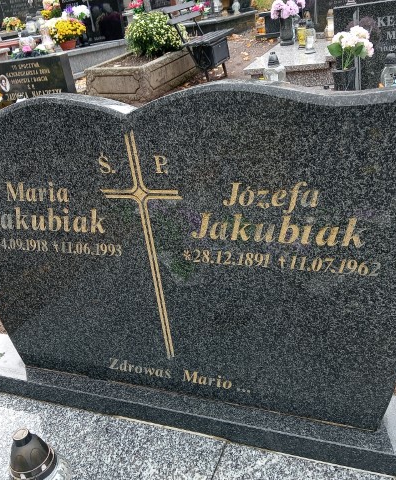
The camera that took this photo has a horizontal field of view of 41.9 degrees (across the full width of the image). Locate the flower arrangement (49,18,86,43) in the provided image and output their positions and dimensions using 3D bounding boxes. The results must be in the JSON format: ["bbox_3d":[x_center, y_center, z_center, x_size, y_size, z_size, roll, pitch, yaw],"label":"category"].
[{"bbox_3d":[-1.970,-3.163,7.800,0.520,0.350,0.480,-14,27,-8],"label":"flower arrangement"}]

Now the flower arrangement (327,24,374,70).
[{"bbox_3d":[0.833,-1.049,2.830,0.240,0.220,0.210,3,29,23],"label":"flower arrangement"}]

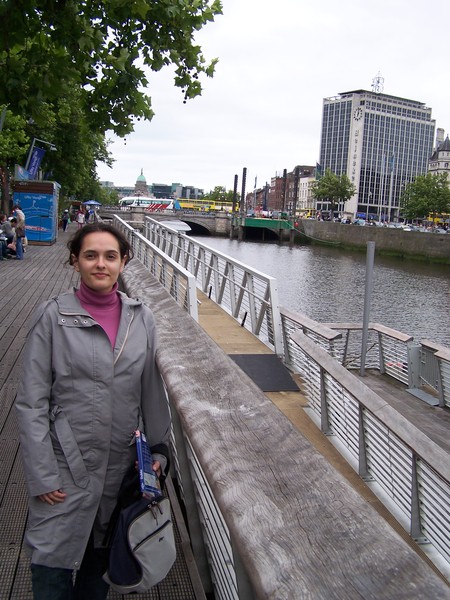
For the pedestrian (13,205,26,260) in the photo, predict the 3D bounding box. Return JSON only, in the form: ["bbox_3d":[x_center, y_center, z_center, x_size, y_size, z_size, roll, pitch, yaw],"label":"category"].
[{"bbox_3d":[-6.562,-2.152,21.039,0.370,1.720,0.480,3,7,0],"label":"pedestrian"}]

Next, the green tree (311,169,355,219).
[{"bbox_3d":[24.154,-23.592,148.000,9.200,11.800,9.200,3,7,0],"label":"green tree"}]

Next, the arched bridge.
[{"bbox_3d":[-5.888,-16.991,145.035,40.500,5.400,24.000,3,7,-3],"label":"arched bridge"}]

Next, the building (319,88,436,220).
[{"bbox_3d":[52.471,-46.774,228.412,36.000,43.000,18.300,-2,8,-32],"label":"building"}]

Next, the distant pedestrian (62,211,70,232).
[{"bbox_3d":[-12.057,-6.030,50.245,0.520,1.680,0.420,2,7,-8],"label":"distant pedestrian"}]

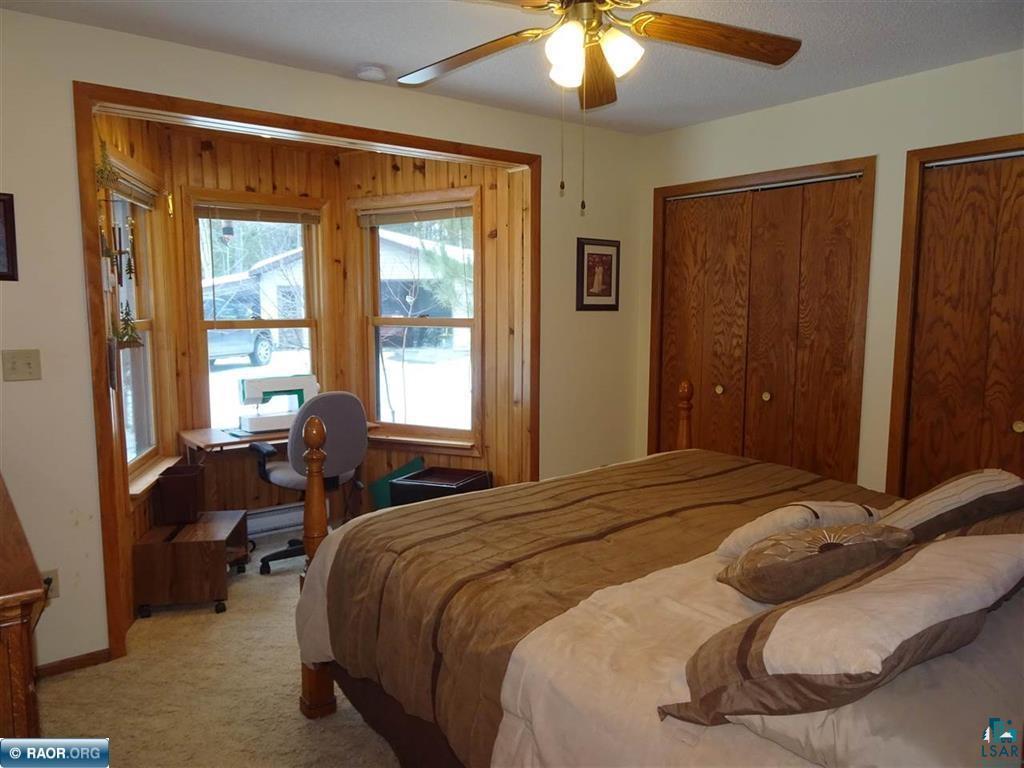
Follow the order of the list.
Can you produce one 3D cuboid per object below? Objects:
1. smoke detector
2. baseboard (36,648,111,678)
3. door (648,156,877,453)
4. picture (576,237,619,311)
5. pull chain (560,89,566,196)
[{"bbox_3d":[-0.614,-1.358,3.110,0.130,0.042,0.130,-5,9,-37],"label":"smoke detector"},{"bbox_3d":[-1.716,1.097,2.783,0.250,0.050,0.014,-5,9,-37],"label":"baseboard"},{"bbox_3d":[1.292,-0.081,3.952,0.070,2.100,1.350,-5,9,-37],"label":"door"},{"bbox_3d":[0.528,-0.656,4.288,0.342,0.428,0.022,-5,9,-37],"label":"picture"},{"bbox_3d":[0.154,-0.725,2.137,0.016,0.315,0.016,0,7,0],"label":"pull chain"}]

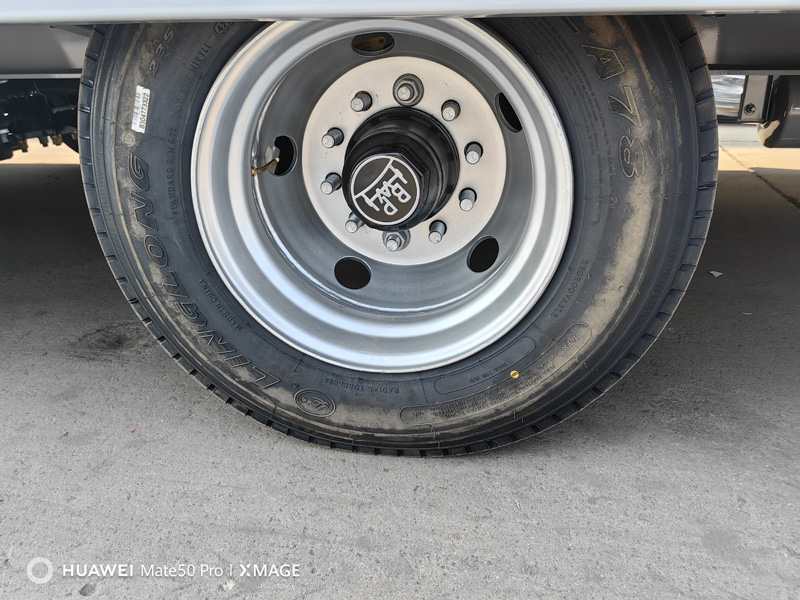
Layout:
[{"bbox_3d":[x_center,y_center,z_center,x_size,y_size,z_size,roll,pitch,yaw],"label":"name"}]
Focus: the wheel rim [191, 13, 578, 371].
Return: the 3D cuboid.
[{"bbox_3d":[-0.013,-0.159,0.859,0.470,0.470,0.225,3,24,8],"label":"wheel rim"}]

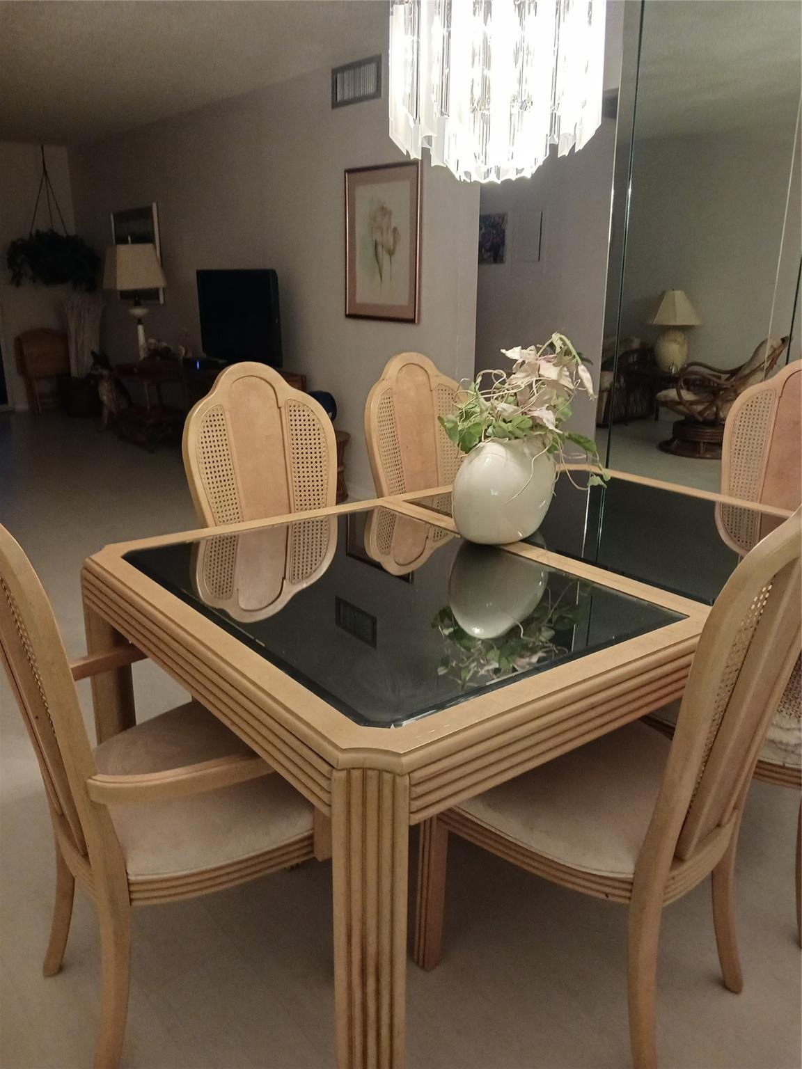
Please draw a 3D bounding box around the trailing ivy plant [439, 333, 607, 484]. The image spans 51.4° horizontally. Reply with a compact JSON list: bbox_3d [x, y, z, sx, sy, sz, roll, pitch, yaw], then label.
[{"bbox_3d":[0.265,-0.271,1.793,0.365,0.320,0.310,3,17,7],"label":"trailing ivy plant"}]

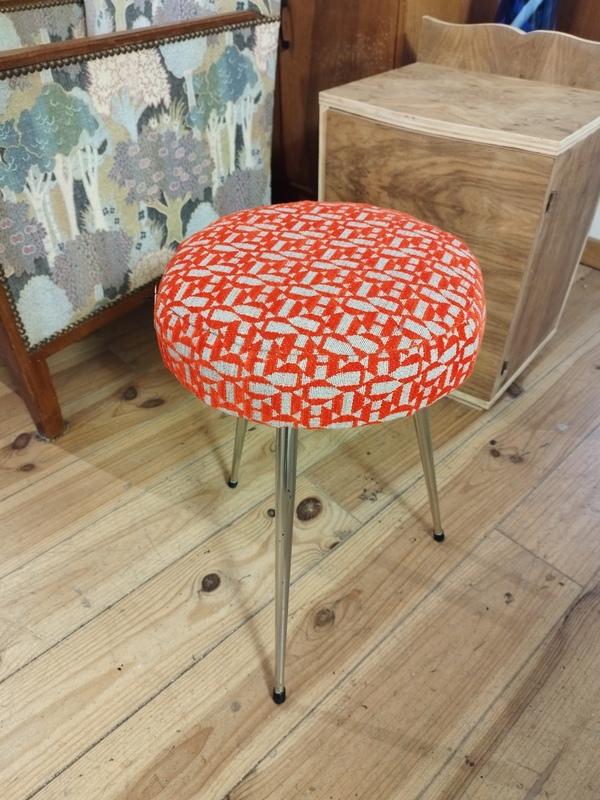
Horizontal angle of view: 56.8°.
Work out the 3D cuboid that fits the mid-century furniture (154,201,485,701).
[{"bbox_3d":[0.031,0.061,0.588,0.320,0.472,0.320,-1,43,0],"label":"mid-century furniture"}]

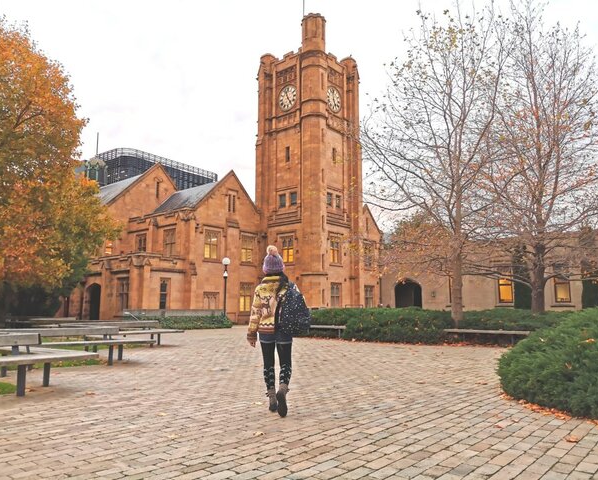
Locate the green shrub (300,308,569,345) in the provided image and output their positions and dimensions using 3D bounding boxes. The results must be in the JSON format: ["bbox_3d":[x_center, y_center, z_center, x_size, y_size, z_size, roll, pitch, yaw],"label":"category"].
[{"bbox_3d":[4.995,3.017,17.856,9.000,1.080,2.900,-3,-9,23],"label":"green shrub"}]

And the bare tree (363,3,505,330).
[{"bbox_3d":[5.005,-2.650,17.835,5.600,12.300,5.200,0,-8,0],"label":"bare tree"}]

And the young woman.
[{"bbox_3d":[-0.262,0.933,5.342,0.560,1.750,0.480,0,-8,-1],"label":"young woman"}]

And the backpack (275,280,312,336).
[{"bbox_3d":[-0.051,0.708,5.212,0.220,0.500,0.310,-7,-11,43],"label":"backpack"}]

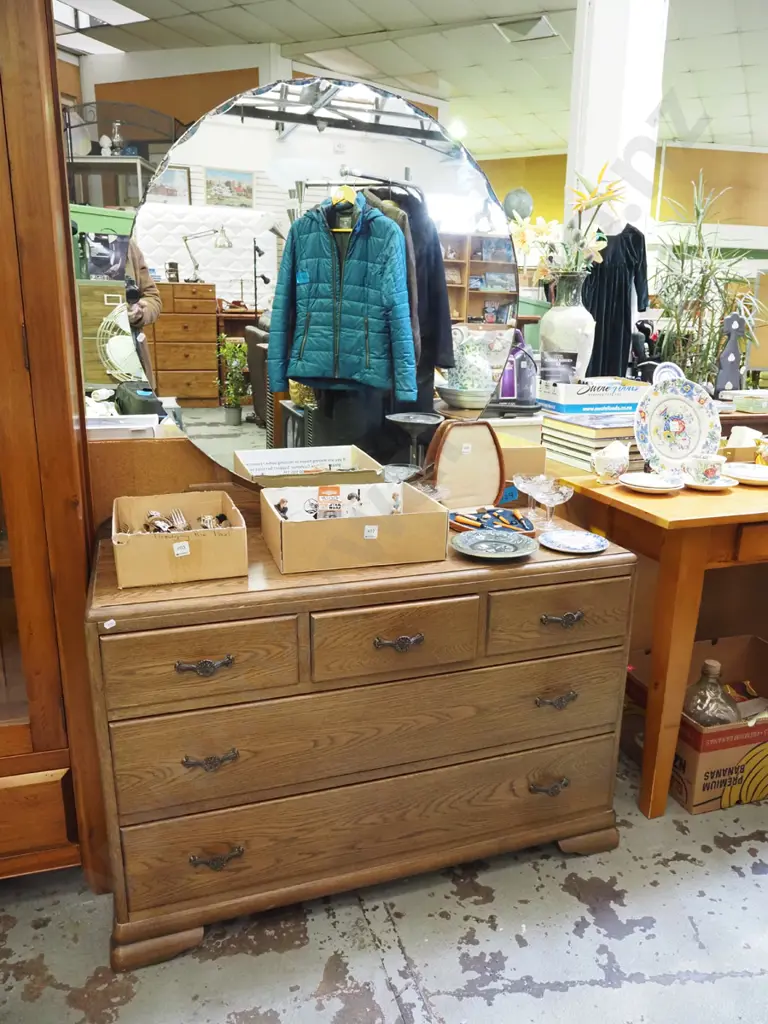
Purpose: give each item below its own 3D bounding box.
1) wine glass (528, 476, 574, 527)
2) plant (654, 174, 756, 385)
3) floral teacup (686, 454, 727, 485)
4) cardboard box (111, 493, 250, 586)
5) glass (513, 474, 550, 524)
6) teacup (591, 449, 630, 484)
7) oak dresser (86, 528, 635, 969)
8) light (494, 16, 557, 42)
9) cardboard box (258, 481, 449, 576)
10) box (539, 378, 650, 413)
[{"bbox_3d":[0.393,-0.019,1.661,0.106,0.108,0.106,1,15,0],"label":"wine glass"},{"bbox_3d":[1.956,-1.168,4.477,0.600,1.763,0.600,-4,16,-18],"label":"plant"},{"bbox_3d":[0.855,-0.112,1.871,0.112,0.066,0.094,-4,16,-18],"label":"floral teacup"},{"bbox_3d":[-0.399,0.046,1.390,0.224,0.104,0.252,-4,16,-18],"label":"cardboard box"},{"bbox_3d":[0.366,-0.037,1.733,0.103,0.105,0.103,1,15,0],"label":"glass"},{"bbox_3d":[0.612,-0.128,1.909,0.100,0.092,0.086,-4,16,-18],"label":"teacup"},{"bbox_3d":[-0.039,0.425,1.591,1.100,0.724,0.420,-4,16,-18],"label":"oak dresser"},{"bbox_3d":[1.568,-5.318,7.799,0.570,0.090,0.570,9,17,27],"label":"light"},{"bbox_3d":[-0.072,0.024,1.501,0.330,0.103,0.282,-4,15,-16],"label":"cardboard box"},{"bbox_3d":[0.718,-0.406,2.470,0.310,0.097,0.275,-2,15,-10],"label":"box"}]

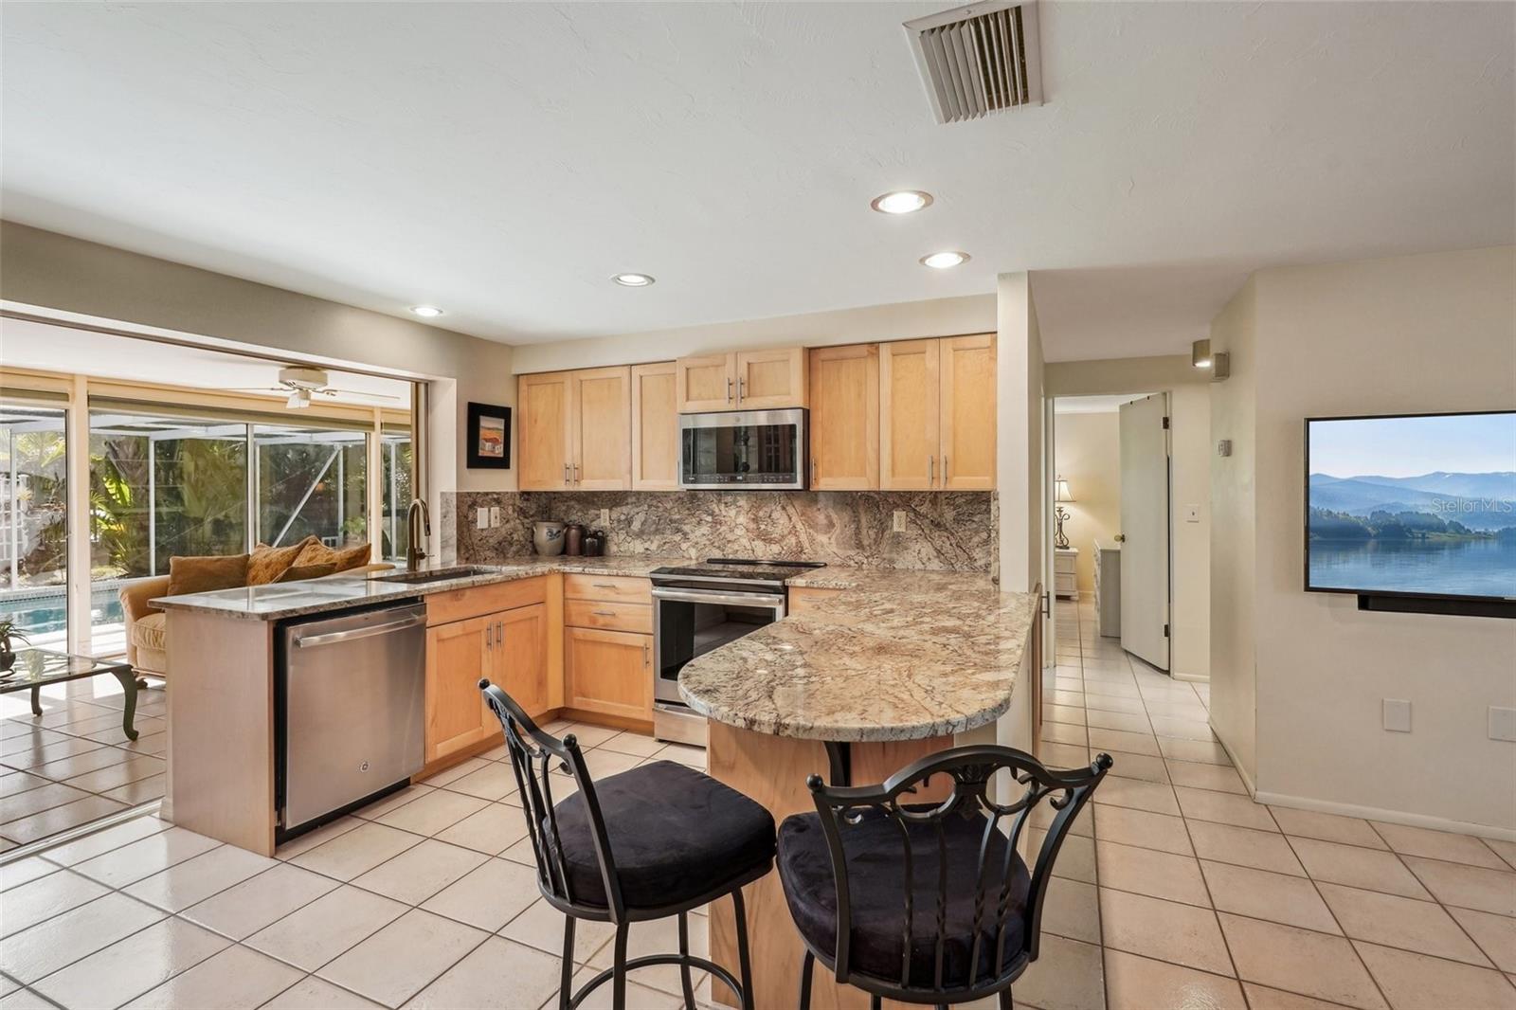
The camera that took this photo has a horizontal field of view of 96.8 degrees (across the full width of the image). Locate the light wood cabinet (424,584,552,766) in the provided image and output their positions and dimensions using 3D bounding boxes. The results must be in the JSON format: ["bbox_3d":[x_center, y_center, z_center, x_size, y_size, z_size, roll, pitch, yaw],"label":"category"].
[{"bbox_3d":[-1.651,0.819,3.627,0.615,0.795,0.800,0,1,24],"label":"light wood cabinet"}]

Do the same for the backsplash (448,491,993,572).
[{"bbox_3d":[-0.275,0.142,3.769,2.960,0.440,0.810,0,1,23],"label":"backsplash"}]

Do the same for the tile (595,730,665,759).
[{"bbox_3d":[-0.655,1.293,3.660,0.331,0.010,0.331,0,1,23],"label":"tile"}]

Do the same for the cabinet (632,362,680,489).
[{"bbox_3d":[-0.541,-0.466,4.191,0.380,0.768,0.325,0,1,24],"label":"cabinet"}]

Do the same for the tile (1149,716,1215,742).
[{"bbox_3d":[2.433,1.282,3.851,0.305,0.010,0.331,0,1,25],"label":"tile"}]

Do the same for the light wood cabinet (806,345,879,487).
[{"bbox_3d":[0.515,-0.453,3.667,0.379,0.757,0.330,0,1,23],"label":"light wood cabinet"}]

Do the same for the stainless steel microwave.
[{"bbox_3d":[-0.020,-0.299,3.913,0.760,0.430,0.390,0,1,24],"label":"stainless steel microwave"}]

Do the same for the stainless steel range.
[{"bbox_3d":[-0.086,0.820,3.750,0.760,0.930,0.690,0,1,23],"label":"stainless steel range"}]

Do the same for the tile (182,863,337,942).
[{"bbox_3d":[-1.659,1.324,2.259,0.331,0.010,0.331,0,1,23],"label":"tile"}]

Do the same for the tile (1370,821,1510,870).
[{"bbox_3d":[2.598,1.307,2.581,0.331,0.010,0.285,0,1,25],"label":"tile"}]

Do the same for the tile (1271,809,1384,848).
[{"bbox_3d":[2.266,1.293,2.698,0.330,0.010,0.295,0,1,24],"label":"tile"}]

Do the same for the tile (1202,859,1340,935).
[{"bbox_3d":[1.692,1.303,2.245,0.330,0.010,0.330,0,1,24],"label":"tile"}]

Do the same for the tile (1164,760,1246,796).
[{"bbox_3d":[2.160,1.303,3.221,0.331,0.012,0.331,0,1,24],"label":"tile"}]

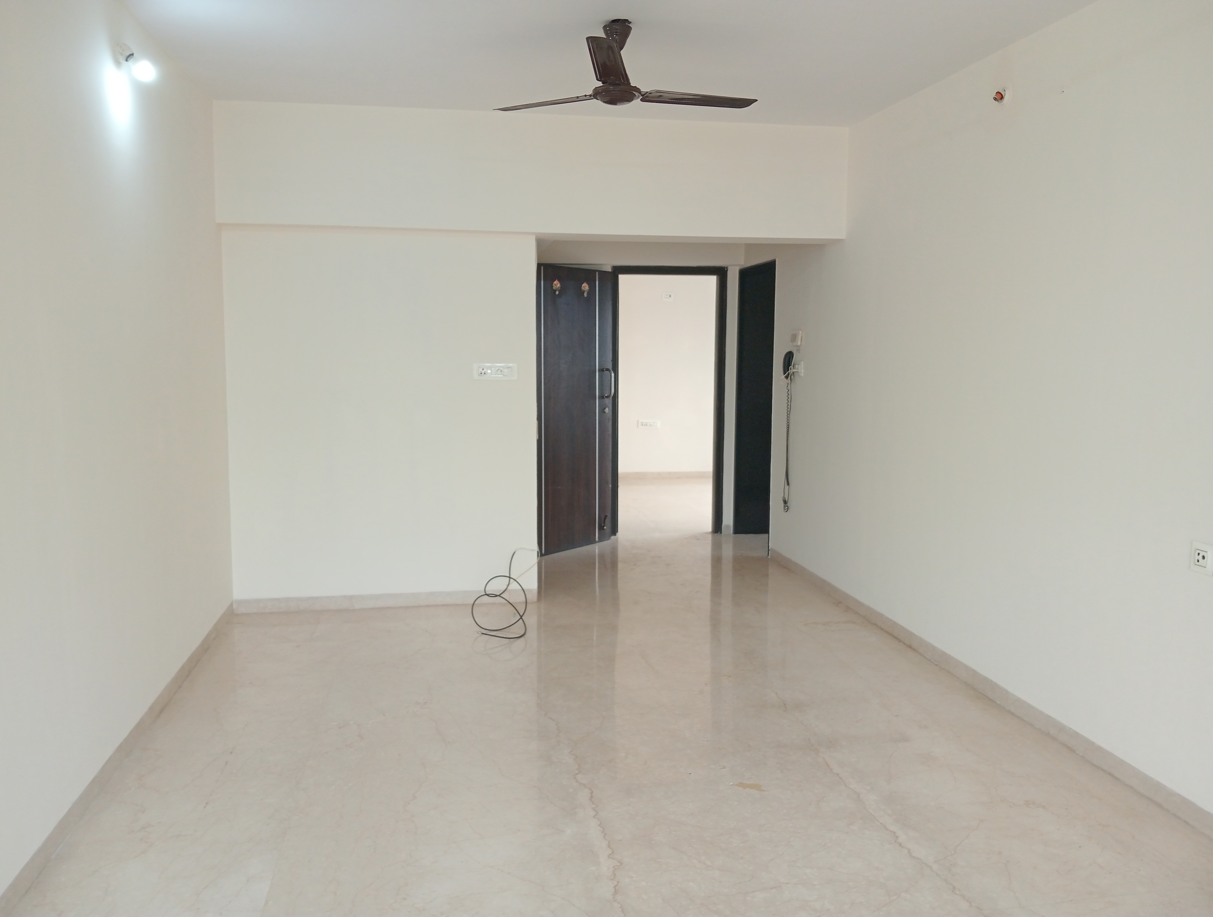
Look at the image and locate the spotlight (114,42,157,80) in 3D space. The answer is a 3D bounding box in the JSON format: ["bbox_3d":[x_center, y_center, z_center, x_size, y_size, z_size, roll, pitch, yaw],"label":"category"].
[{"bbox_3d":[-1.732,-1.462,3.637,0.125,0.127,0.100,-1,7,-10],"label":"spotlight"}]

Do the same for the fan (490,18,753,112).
[{"bbox_3d":[0.032,-1.500,3.685,1.120,0.334,1.000,1,7,6],"label":"fan"}]

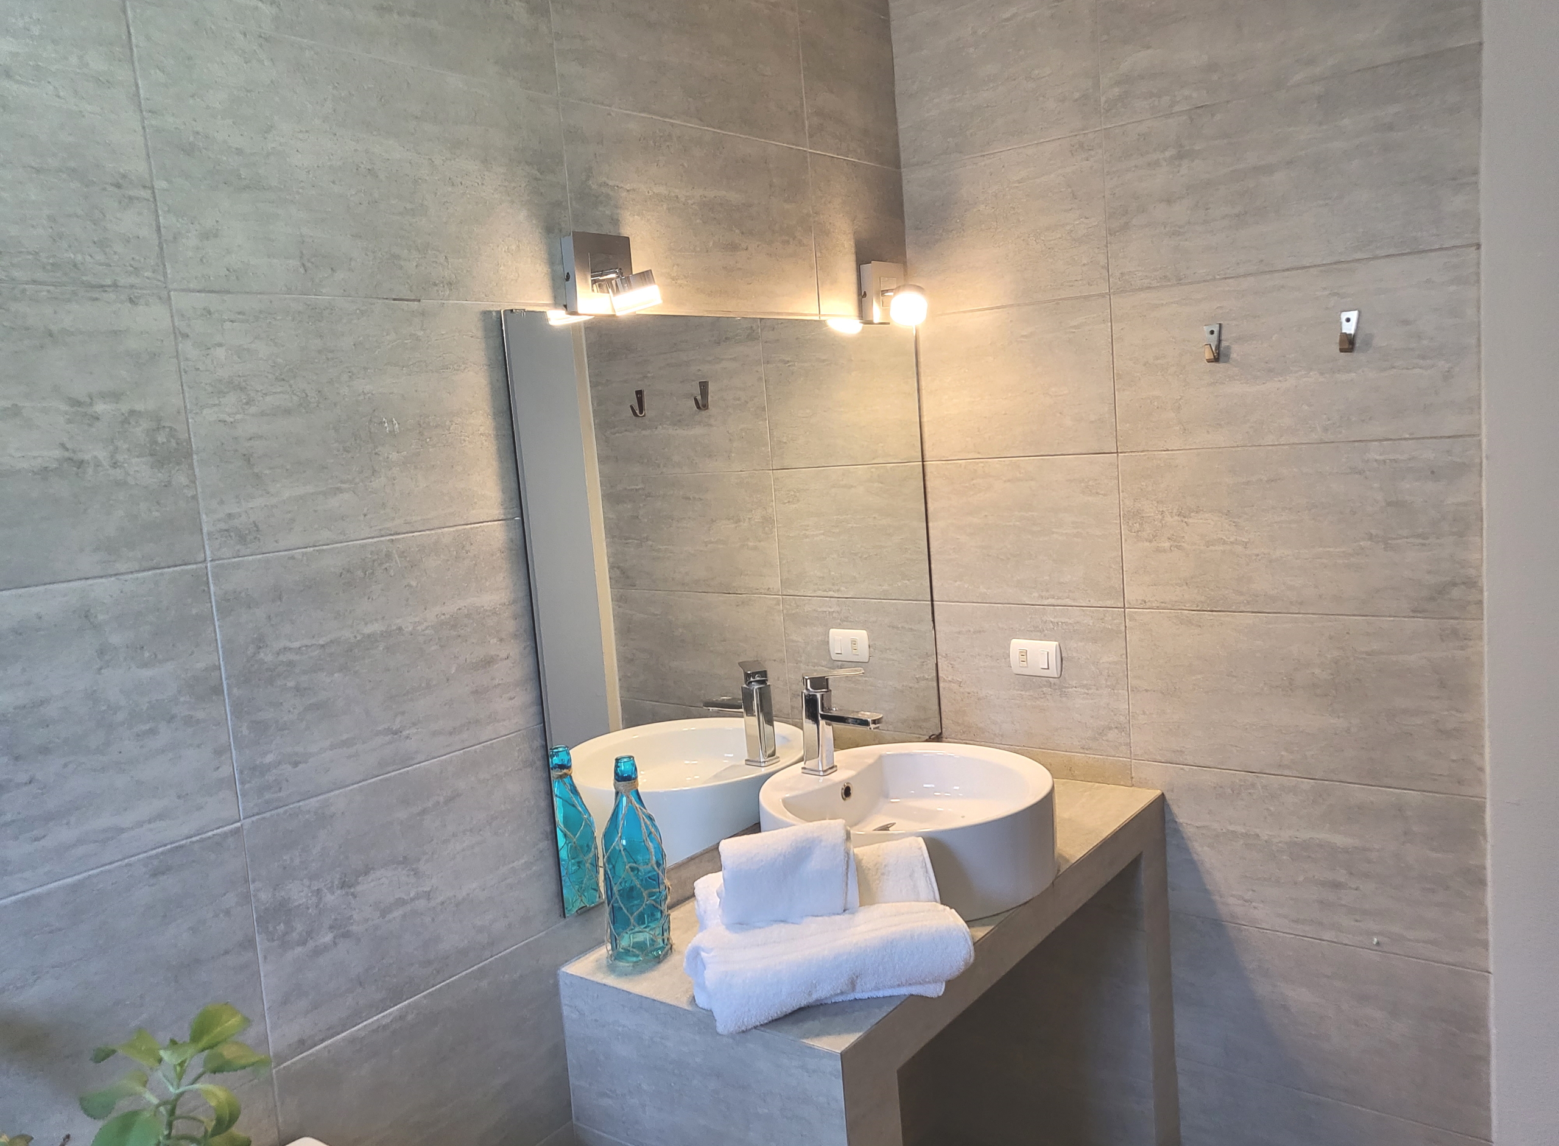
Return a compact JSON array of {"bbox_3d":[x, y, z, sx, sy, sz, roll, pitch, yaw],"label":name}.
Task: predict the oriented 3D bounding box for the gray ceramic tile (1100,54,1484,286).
[{"bbox_3d":[0.846,-0.668,1.989,0.601,0.300,0.010,1,9,38],"label":"gray ceramic tile"}]

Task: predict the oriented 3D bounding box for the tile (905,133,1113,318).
[{"bbox_3d":[0.443,-0.677,2.325,0.435,0.299,0.010,1,9,38],"label":"tile"}]

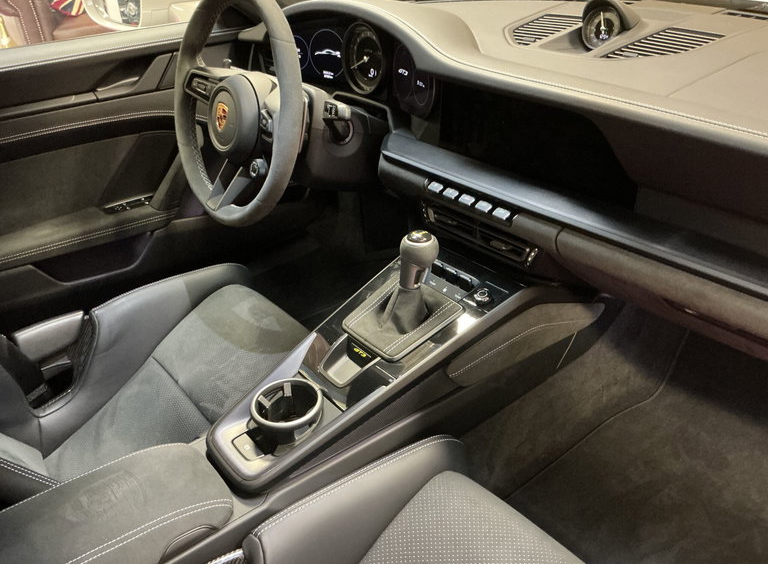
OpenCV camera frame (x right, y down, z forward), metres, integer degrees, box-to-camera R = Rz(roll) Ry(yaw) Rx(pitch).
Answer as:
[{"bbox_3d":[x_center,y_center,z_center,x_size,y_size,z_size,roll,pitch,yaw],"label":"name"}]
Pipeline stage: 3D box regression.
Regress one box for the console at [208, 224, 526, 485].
[{"bbox_3d":[-0.030,0.064,0.766,0.431,0.161,0.200,-37,46,-27],"label":"console"}]

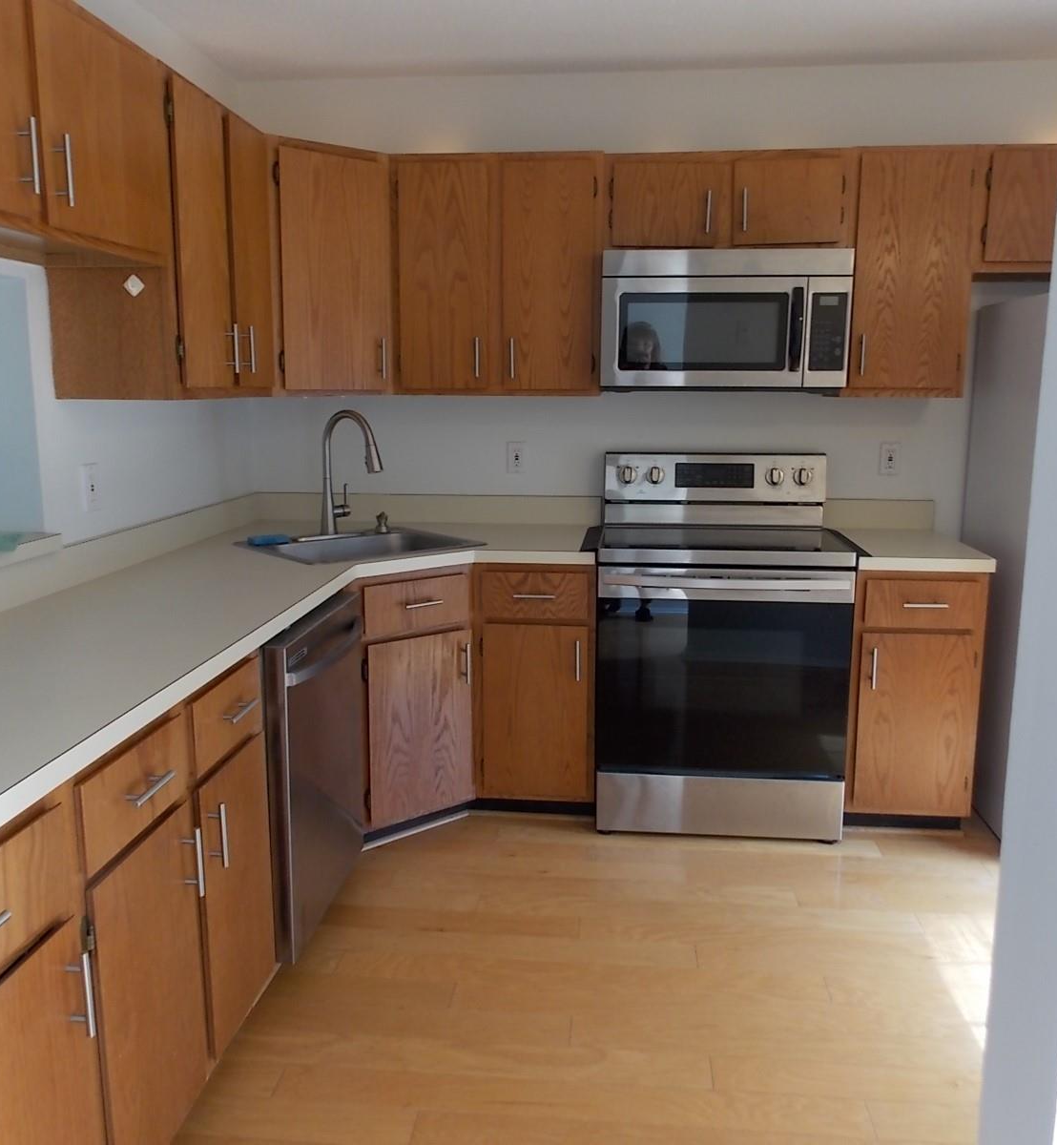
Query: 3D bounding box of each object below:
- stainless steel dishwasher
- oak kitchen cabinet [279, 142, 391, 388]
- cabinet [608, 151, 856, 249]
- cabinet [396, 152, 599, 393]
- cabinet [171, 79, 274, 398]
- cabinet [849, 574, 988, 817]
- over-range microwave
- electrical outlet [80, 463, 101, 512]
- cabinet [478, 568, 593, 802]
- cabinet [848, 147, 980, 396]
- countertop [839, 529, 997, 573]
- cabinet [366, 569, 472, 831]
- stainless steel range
[{"bbox_3d":[-0.829,0.500,2.741,0.600,0.830,0.600,1,10,5],"label":"stainless steel dishwasher"},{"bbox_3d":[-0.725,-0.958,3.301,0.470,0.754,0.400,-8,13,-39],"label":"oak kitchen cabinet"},{"bbox_3d":[0.631,-1.187,3.316,0.765,0.307,0.325,1,10,5],"label":"cabinet"},{"bbox_3d":[-0.094,-0.980,3.425,0.687,0.755,0.325,1,10,5],"label":"cabinet"},{"bbox_3d":[-0.957,-0.853,2.723,0.328,0.755,0.643,1,10,5],"label":"cabinet"},{"bbox_3d":[1.196,0.334,3.368,0.387,0.796,0.630,1,10,5],"label":"cabinet"},{"bbox_3d":[0.625,-0.812,3.326,0.758,0.420,0.415,1,10,5],"label":"over-range microwave"},{"bbox_3d":[-1.136,-0.220,2.650,0.010,0.118,0.074,1,10,5],"label":"electrical outlet"},{"bbox_3d":[0.054,0.300,3.484,0.370,0.775,0.617,1,10,5],"label":"cabinet"},{"bbox_3d":[1.195,-0.952,3.291,0.381,0.754,0.330,1,10,5],"label":"cabinet"},{"bbox_3d":[1.203,-0.079,3.297,0.394,0.040,0.634,1,10,5],"label":"countertop"},{"bbox_3d":[-0.515,0.348,3.270,0.460,0.796,0.580,-8,13,-39],"label":"cabinet"},{"bbox_3d":[0.615,0.215,3.361,0.757,1.172,0.690,1,10,5],"label":"stainless steel range"}]

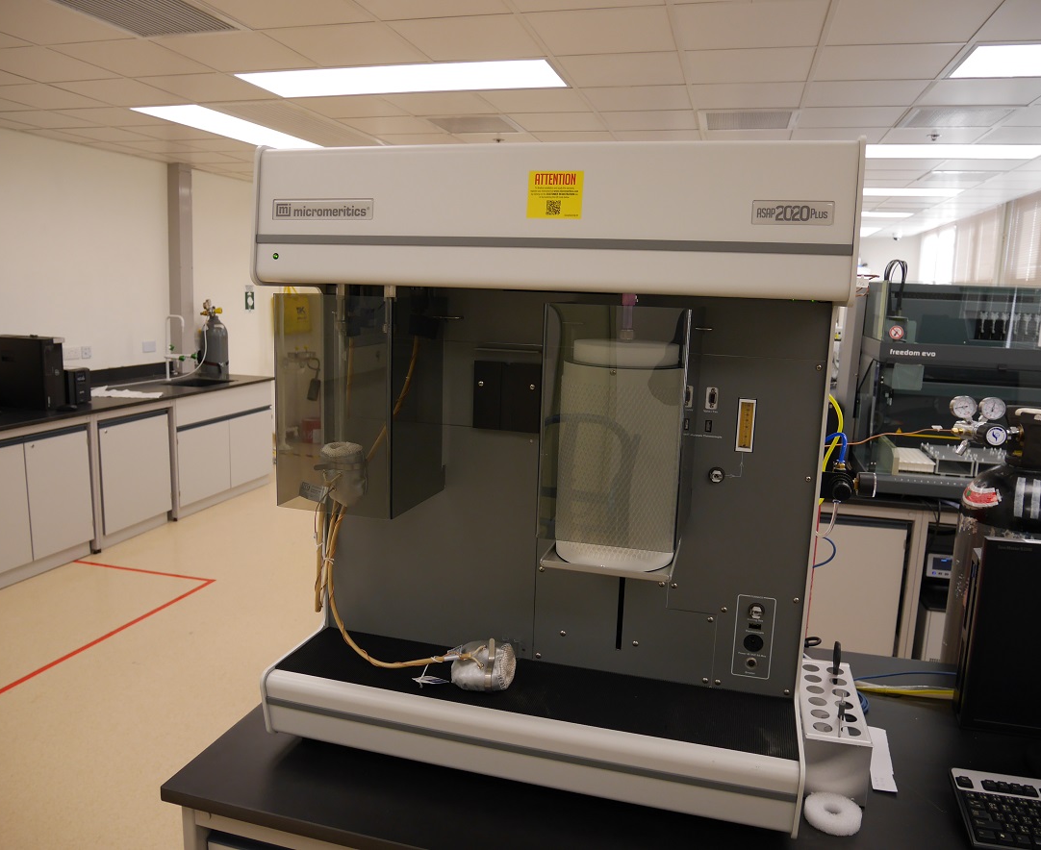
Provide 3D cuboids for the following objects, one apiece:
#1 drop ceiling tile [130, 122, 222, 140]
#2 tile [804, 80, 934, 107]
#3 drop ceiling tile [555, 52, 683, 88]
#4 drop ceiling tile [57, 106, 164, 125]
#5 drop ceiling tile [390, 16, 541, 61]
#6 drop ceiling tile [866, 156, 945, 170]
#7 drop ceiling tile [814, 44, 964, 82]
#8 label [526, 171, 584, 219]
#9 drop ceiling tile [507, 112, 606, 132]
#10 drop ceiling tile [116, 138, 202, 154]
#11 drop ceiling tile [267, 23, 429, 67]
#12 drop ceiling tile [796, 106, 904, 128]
[{"bbox_3d":[-2.209,-1.853,4.953,0.500,0.020,0.500,5,10,15],"label":"drop ceiling tile"},{"bbox_3d":[1.518,-1.470,3.468,0.500,0.020,0.500,5,10,15],"label":"tile"},{"bbox_3d":[0.428,-1.476,3.248,0.500,0.020,0.500,5,10,15],"label":"drop ceiling tile"},{"bbox_3d":[-2.794,-2.146,5.425,0.600,0.020,0.600,4,10,15],"label":"drop ceiling tile"},{"bbox_3d":[-0.219,-1.730,3.519,0.600,0.020,0.600,4,10,15],"label":"drop ceiling tile"},{"bbox_3d":[2.514,-1.738,5.224,0.500,0.020,0.500,5,10,15],"label":"drop ceiling tile"},{"bbox_3d":[1.385,-1.392,3.000,0.500,0.020,0.500,5,10,15],"label":"drop ceiling tile"},{"bbox_3d":[0.047,-0.311,1.060,0.076,0.064,0.002,5,0,15],"label":"label"},{"bbox_3d":[0.256,-2.015,5.232,0.600,0.020,0.600,4,10,15],"label":"drop ceiling tile"},{"bbox_3d":[-2.549,-1.973,5.553,0.500,0.020,0.500,5,10,15],"label":"drop ceiling tile"},{"bbox_3d":[-0.797,-1.775,3.672,0.600,0.020,0.600,4,10,15],"label":"drop ceiling tile"},{"bbox_3d":[1.991,-1.879,4.773,0.600,0.020,0.600,4,10,15],"label":"drop ceiling tile"}]

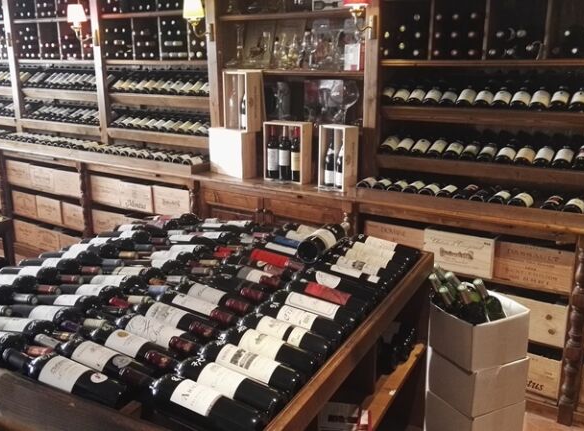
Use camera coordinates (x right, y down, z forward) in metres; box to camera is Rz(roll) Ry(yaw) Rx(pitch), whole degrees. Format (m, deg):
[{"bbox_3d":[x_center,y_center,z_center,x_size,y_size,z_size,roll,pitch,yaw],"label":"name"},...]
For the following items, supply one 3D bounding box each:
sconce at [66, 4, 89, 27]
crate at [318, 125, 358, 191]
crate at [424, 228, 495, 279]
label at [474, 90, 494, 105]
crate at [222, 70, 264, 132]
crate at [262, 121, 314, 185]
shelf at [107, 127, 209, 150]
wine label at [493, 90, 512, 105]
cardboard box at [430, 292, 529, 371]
[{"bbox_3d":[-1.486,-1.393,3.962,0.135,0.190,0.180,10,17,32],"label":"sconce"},{"bbox_3d":[0.261,-0.320,3.171,0.157,0.345,0.158,10,17,33],"label":"crate"},{"bbox_3d":[0.917,0.136,2.907,0.333,0.190,0.420,10,18,33],"label":"crate"},{"bbox_3d":[0.922,-0.565,2.728,0.075,0.025,0.085,9,41,30],"label":"label"},{"bbox_3d":[-0.295,-0.678,3.400,0.100,0.337,0.220,-13,20,-41],"label":"crate"},{"bbox_3d":[-0.022,-0.375,3.384,0.265,0.342,0.106,9,17,31],"label":"crate"},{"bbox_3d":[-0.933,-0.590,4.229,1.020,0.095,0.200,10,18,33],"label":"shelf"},{"bbox_3d":[0.993,-0.557,2.687,0.075,0.025,0.085,9,41,30],"label":"wine label"},{"bbox_3d":[0.762,0.466,2.321,0.292,0.204,0.243,-8,15,-25],"label":"cardboard box"}]

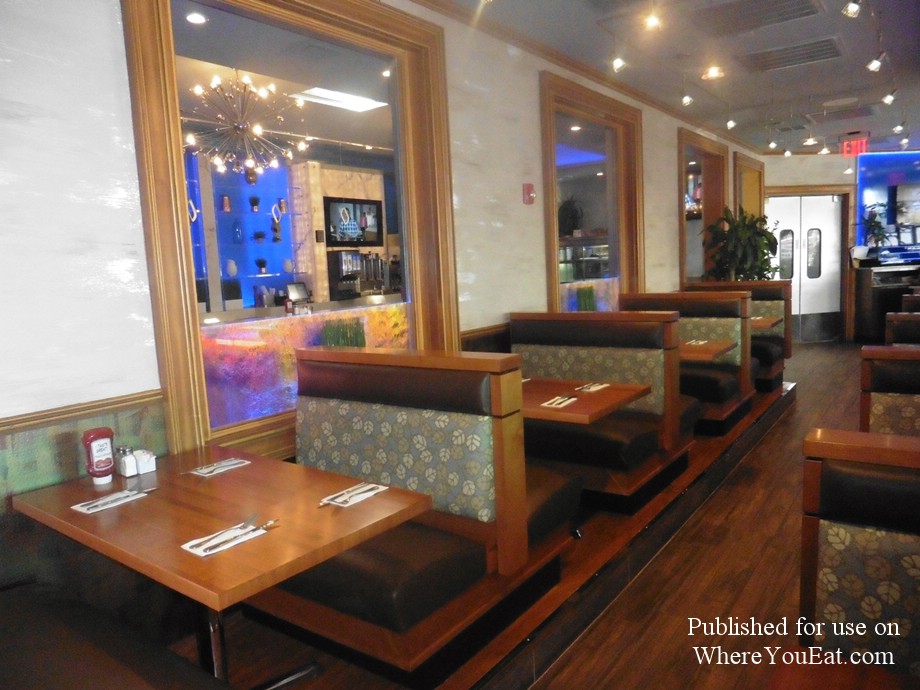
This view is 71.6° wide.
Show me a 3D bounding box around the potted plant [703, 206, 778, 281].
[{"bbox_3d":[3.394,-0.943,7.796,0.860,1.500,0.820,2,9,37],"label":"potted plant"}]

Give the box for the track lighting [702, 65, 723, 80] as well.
[{"bbox_3d":[2.220,-2.390,5.592,0.180,0.050,0.180,2,9,37],"label":"track lighting"}]

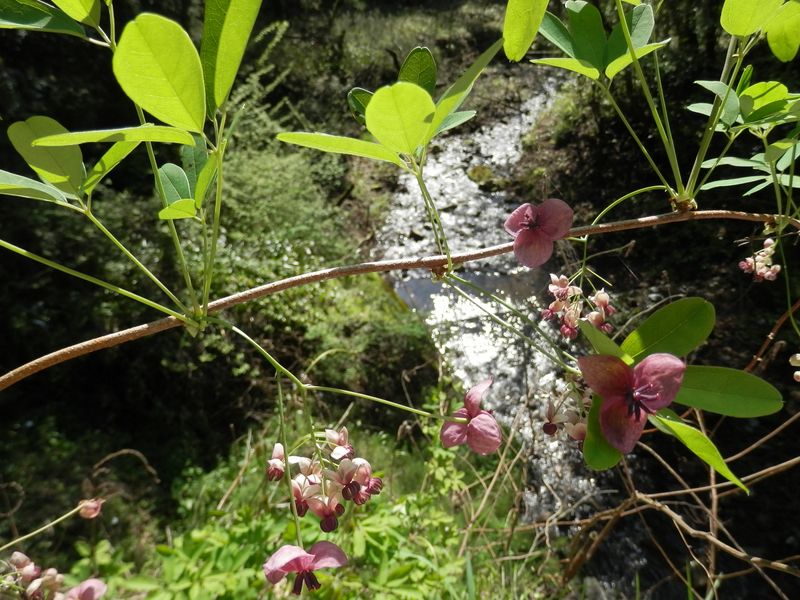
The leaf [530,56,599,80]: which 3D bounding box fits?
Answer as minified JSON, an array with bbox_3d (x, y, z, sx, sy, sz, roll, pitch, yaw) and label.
[{"bbox_3d":[0.085,-0.118,0.295,0.037,0.005,0.016,4,3,-15],"label":"leaf"}]

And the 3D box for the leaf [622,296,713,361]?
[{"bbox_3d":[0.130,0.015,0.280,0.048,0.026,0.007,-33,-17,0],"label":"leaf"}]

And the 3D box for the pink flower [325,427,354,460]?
[{"bbox_3d":[-0.027,0.066,0.265,0.013,0.013,0.012,-11,32,-25],"label":"pink flower"}]

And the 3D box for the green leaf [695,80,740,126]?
[{"bbox_3d":[0.175,-0.110,0.323,0.015,0.031,0.009,-34,-9,8],"label":"green leaf"}]

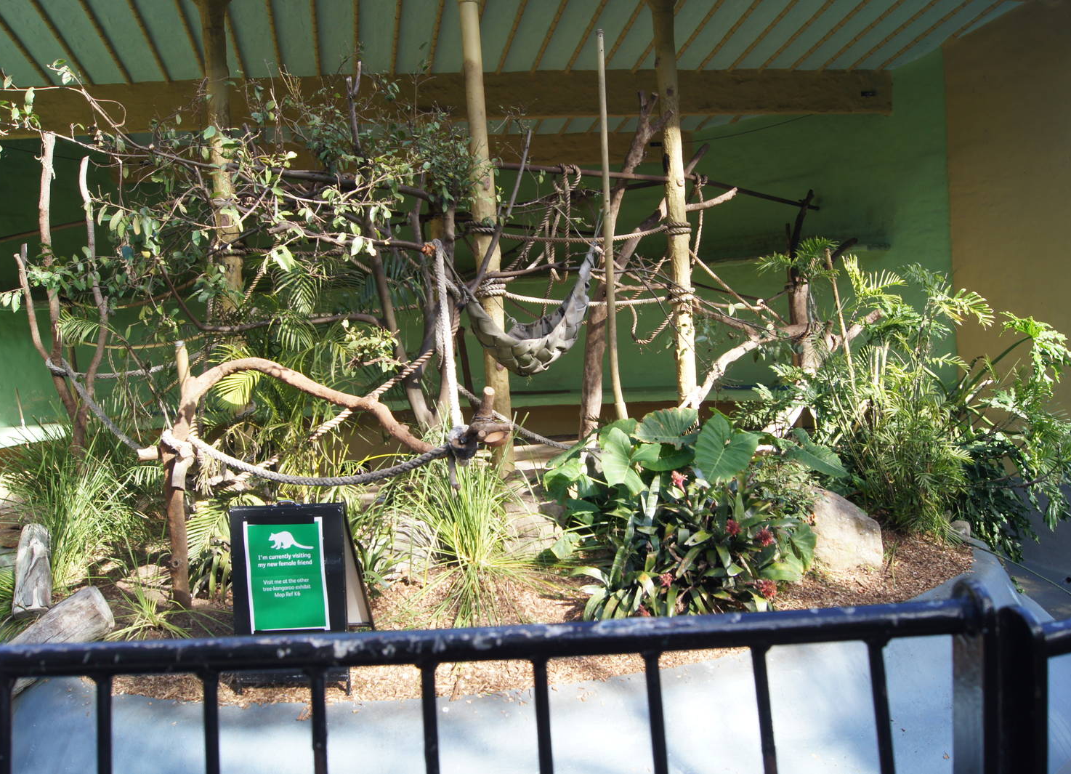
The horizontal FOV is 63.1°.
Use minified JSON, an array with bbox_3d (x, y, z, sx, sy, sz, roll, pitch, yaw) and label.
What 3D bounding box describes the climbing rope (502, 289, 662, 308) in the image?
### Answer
[{"bbox_3d":[0.413,-0.766,7.700,1.420,0.190,0.130,-3,-2,0],"label":"climbing rope"}]

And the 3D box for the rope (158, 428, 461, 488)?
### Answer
[{"bbox_3d":[-1.367,0.428,5.300,1.780,0.360,0.200,-3,-2,0],"label":"rope"}]

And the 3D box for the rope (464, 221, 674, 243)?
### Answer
[{"bbox_3d":[0.301,-1.352,7.700,1.840,0.240,0.220,-3,-2,0],"label":"rope"}]

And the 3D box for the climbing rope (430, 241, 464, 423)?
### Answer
[{"bbox_3d":[-0.559,-0.341,5.500,0.130,1.160,0.140,-3,-2,0],"label":"climbing rope"}]

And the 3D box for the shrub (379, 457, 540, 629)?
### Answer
[{"bbox_3d":[-0.493,1.001,5.600,1.030,0.920,1.000,-3,-2,0],"label":"shrub"}]

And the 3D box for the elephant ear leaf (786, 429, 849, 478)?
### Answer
[{"bbox_3d":[1.968,0.461,6.100,0.430,0.310,0.320,-3,-2,-15],"label":"elephant ear leaf"}]

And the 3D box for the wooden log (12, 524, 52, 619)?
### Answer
[{"bbox_3d":[-3.410,1.251,5.900,0.250,0.680,0.250,-25,-40,-1],"label":"wooden log"}]

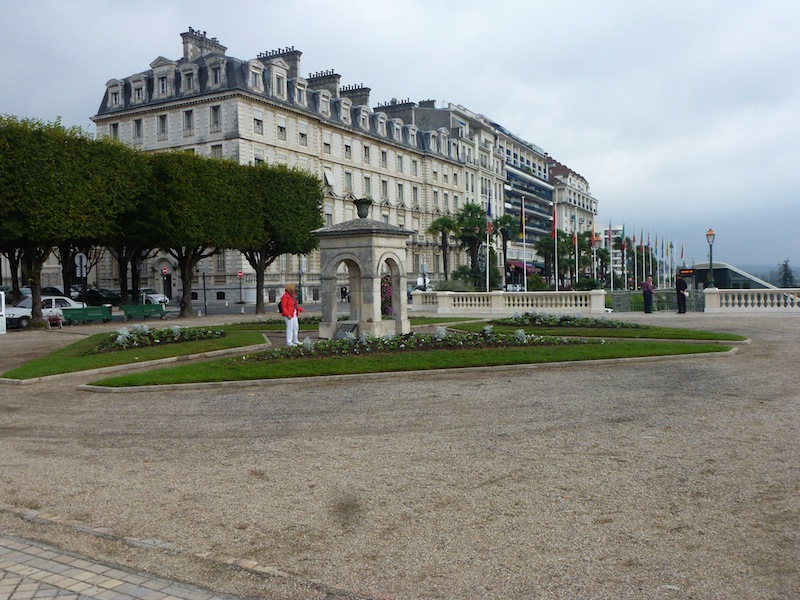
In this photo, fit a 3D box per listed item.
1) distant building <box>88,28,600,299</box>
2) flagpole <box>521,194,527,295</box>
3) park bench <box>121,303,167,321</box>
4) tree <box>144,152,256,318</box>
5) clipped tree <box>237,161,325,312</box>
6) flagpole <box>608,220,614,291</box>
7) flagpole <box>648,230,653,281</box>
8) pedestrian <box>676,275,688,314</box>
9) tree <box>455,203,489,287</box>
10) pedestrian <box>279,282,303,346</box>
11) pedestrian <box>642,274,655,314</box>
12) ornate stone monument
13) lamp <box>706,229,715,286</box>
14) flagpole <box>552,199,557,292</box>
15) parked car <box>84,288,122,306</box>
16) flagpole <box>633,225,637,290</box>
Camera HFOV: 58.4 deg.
[{"bbox_3d":[11.100,-14.232,124.500,19.000,25.500,142.000,-1,2,27],"label":"distant building"},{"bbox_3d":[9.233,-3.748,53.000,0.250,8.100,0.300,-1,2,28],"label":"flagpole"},{"bbox_3d":[-12.885,0.665,36.200,0.650,0.770,2.450,-1,2,28],"label":"park bench"},{"bbox_3d":[-10.652,-3.142,36.600,4.900,7.800,5.200,0,2,30],"label":"tree"},{"bbox_3d":[-7.622,-3.261,40.300,4.900,8.100,4.900,-1,2,28],"label":"clipped tree"},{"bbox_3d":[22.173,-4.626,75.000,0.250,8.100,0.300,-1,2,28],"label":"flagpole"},{"bbox_3d":[27.679,-4.422,79.000,0.130,6.600,0.130,-1,2,0],"label":"flagpole"},{"bbox_3d":[12.343,-0.251,31.300,0.420,1.720,0.500,-1,2,22],"label":"pedestrian"},{"bbox_3d":[5.971,-3.934,59.000,3.100,8.300,3.100,-1,2,28],"label":"tree"},{"bbox_3d":[-2.782,0.381,18.200,0.550,1.640,0.520,-1,2,16],"label":"pedestrian"},{"bbox_3d":[11.100,-0.246,32.000,0.500,1.700,0.500,-2,2,-10],"label":"pedestrian"},{"bbox_3d":[-1.050,-0.953,21.200,2.200,4.080,2.200,0,2,31],"label":"ornate stone monument"},{"bbox_3d":[14.196,-1.903,32.700,0.420,2.720,0.420,-1,2,0],"label":"lamp"},{"bbox_3d":[9.801,-3.016,45.300,0.130,6.700,0.130,-1,2,0],"label":"flagpole"},{"bbox_3d":[-25.377,-0.211,60.500,4.150,1.460,1.780,0,2,32],"label":"parked car"},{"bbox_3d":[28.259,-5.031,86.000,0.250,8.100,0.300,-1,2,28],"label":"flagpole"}]

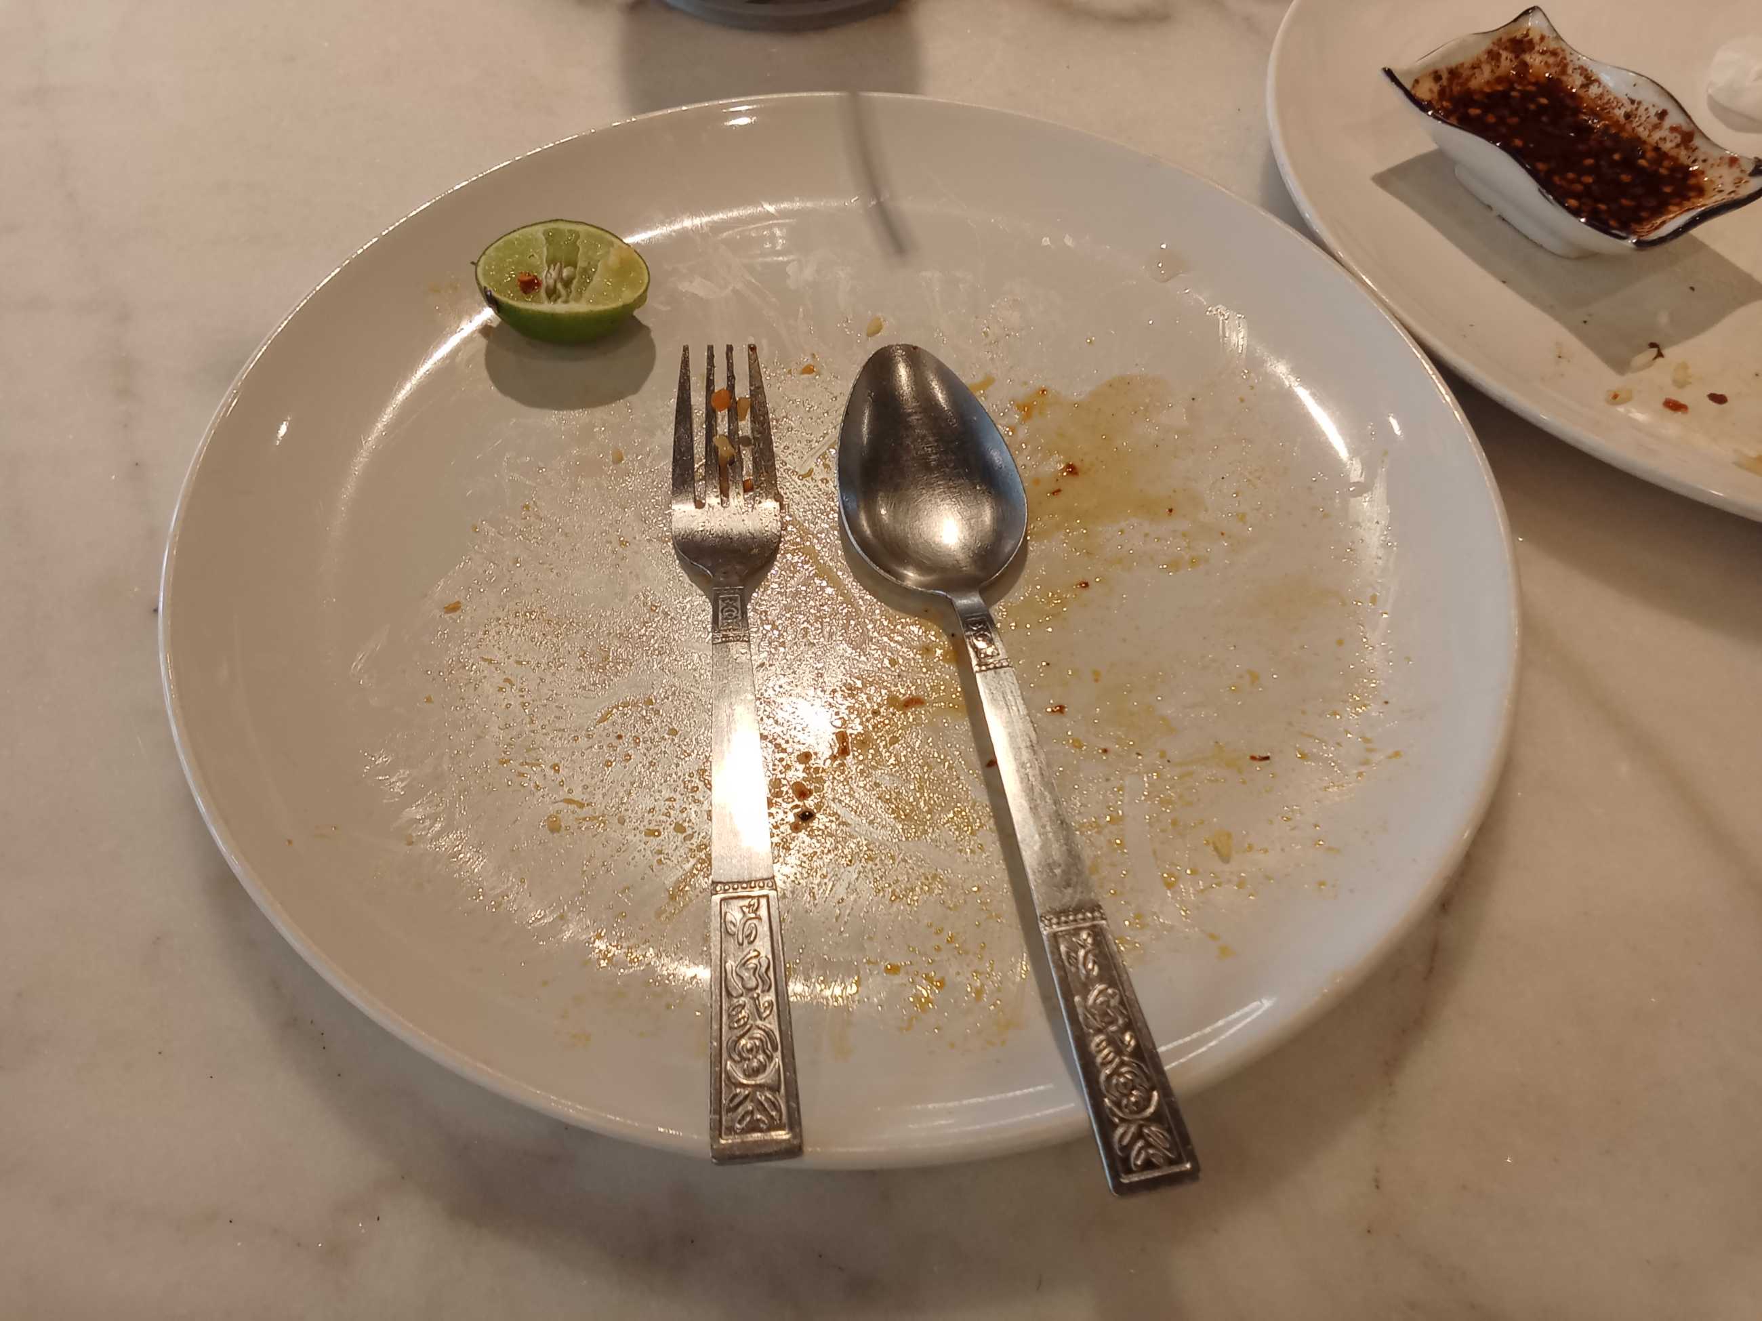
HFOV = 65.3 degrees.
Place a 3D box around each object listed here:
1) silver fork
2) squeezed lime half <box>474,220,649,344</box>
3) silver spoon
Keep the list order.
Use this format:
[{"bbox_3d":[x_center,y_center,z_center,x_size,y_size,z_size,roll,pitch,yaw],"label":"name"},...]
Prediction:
[{"bbox_3d":[-0.028,-0.002,0.261,0.024,0.018,0.191,-4,51,-4],"label":"silver fork"},{"bbox_3d":[-0.075,-0.088,0.326,0.041,0.019,0.036,0,56,-1],"label":"squeezed lime half"},{"bbox_3d":[0.023,0.000,0.259,0.041,0.022,0.195,-8,51,-7],"label":"silver spoon"}]

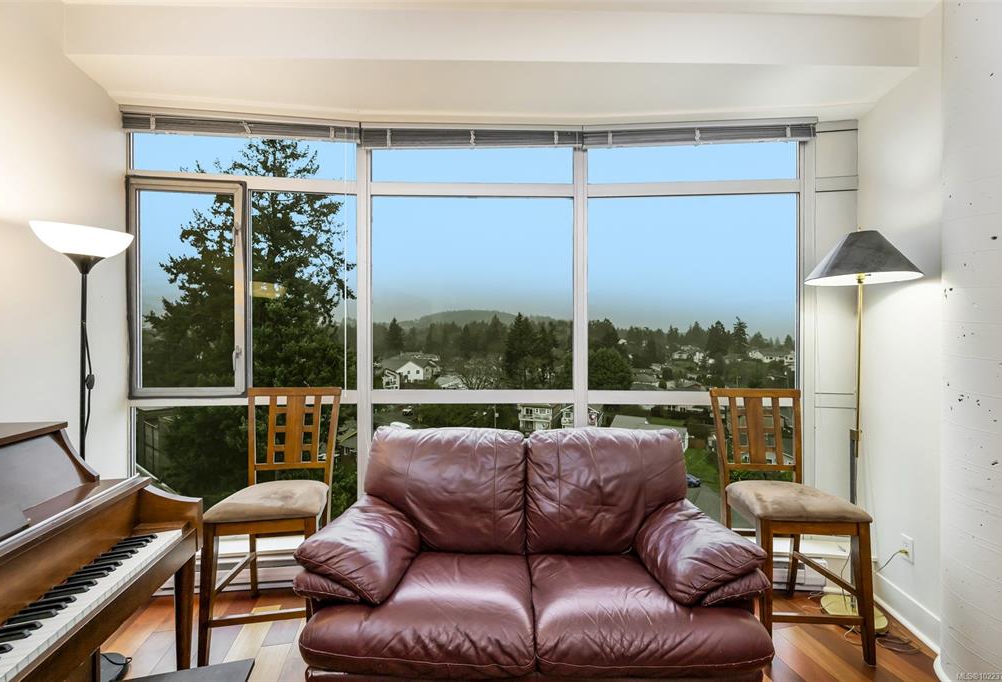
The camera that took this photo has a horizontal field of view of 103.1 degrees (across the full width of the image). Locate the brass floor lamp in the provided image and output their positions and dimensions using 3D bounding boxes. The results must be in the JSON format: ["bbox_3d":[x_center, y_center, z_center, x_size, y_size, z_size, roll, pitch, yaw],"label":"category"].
[{"bbox_3d":[1.760,0.395,1.957,0.435,1.910,0.435,0,0,0],"label":"brass floor lamp"}]

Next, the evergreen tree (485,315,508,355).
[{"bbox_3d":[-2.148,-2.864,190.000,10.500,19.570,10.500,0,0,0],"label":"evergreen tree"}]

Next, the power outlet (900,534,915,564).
[{"bbox_3d":[1.901,0.975,1.862,0.012,0.119,0.076,0,0,11],"label":"power outlet"}]

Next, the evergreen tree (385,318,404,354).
[{"bbox_3d":[-40.128,-1.507,150.000,6.780,13.940,6.780,0,0,0],"label":"evergreen tree"}]

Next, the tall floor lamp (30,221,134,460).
[{"bbox_3d":[-1.651,0.453,1.580,0.285,1.795,0.285,0,0,0],"label":"tall floor lamp"}]

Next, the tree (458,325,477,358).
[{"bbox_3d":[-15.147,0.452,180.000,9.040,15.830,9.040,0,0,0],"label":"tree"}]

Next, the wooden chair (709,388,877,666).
[{"bbox_3d":[1.329,0.803,1.894,0.485,1.094,0.510,0,0,3],"label":"wooden chair"}]

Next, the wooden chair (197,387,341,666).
[{"bbox_3d":[-1.057,0.803,1.910,0.485,1.094,0.510,0,0,-10],"label":"wooden chair"}]

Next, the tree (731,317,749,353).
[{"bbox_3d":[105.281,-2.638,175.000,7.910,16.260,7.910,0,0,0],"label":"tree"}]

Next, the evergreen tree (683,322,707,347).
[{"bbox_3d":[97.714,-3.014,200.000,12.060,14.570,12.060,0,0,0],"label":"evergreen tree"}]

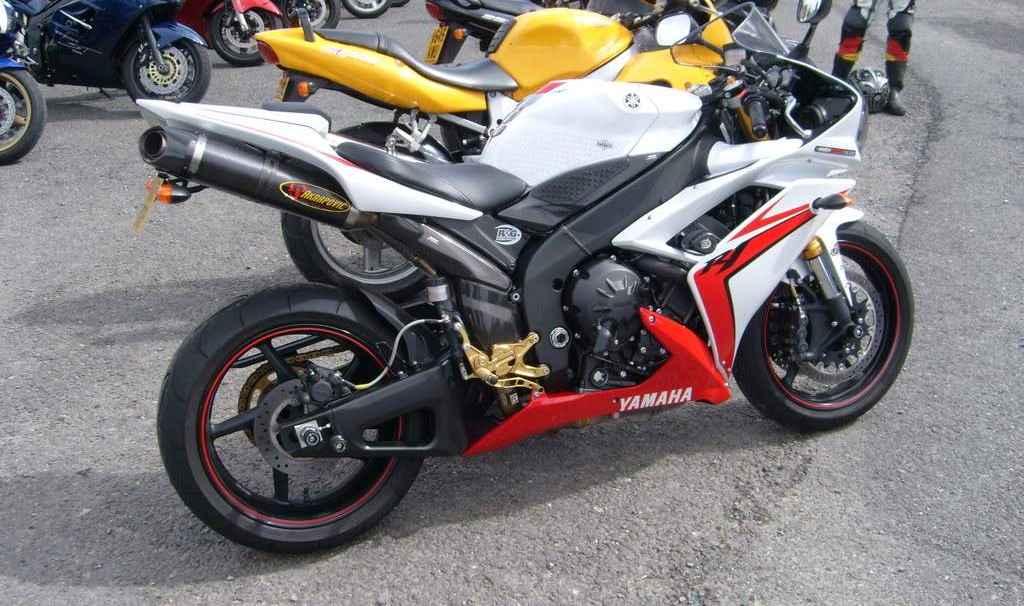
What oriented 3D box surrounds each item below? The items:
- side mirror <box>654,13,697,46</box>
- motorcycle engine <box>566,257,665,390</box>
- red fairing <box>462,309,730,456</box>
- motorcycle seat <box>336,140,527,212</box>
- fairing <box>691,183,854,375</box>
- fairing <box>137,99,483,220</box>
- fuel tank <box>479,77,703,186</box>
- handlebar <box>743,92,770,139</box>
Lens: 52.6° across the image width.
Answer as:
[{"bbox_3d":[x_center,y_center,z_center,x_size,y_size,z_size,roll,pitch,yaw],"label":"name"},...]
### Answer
[{"bbox_3d":[0.463,-0.761,2.914,0.075,0.095,0.150,-12,10,-30],"label":"side mirror"},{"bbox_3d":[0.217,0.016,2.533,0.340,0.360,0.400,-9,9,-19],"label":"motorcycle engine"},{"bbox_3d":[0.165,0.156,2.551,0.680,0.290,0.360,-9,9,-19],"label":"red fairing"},{"bbox_3d":[-0.189,-0.294,2.396,0.450,0.180,0.280,-9,9,-19],"label":"motorcycle seat"},{"bbox_3d":[0.623,-0.056,2.531,0.500,0.430,0.180,-9,9,-19],"label":"fairing"},{"bbox_3d":[-0.449,-0.316,2.301,0.680,0.320,0.260,-9,9,-19],"label":"fairing"},{"bbox_3d":[0.178,-0.415,2.514,0.550,0.270,0.350,-9,9,-19],"label":"fuel tank"},{"bbox_3d":[0.565,-0.439,2.372,0.050,0.050,0.160,8,36,5],"label":"handlebar"}]

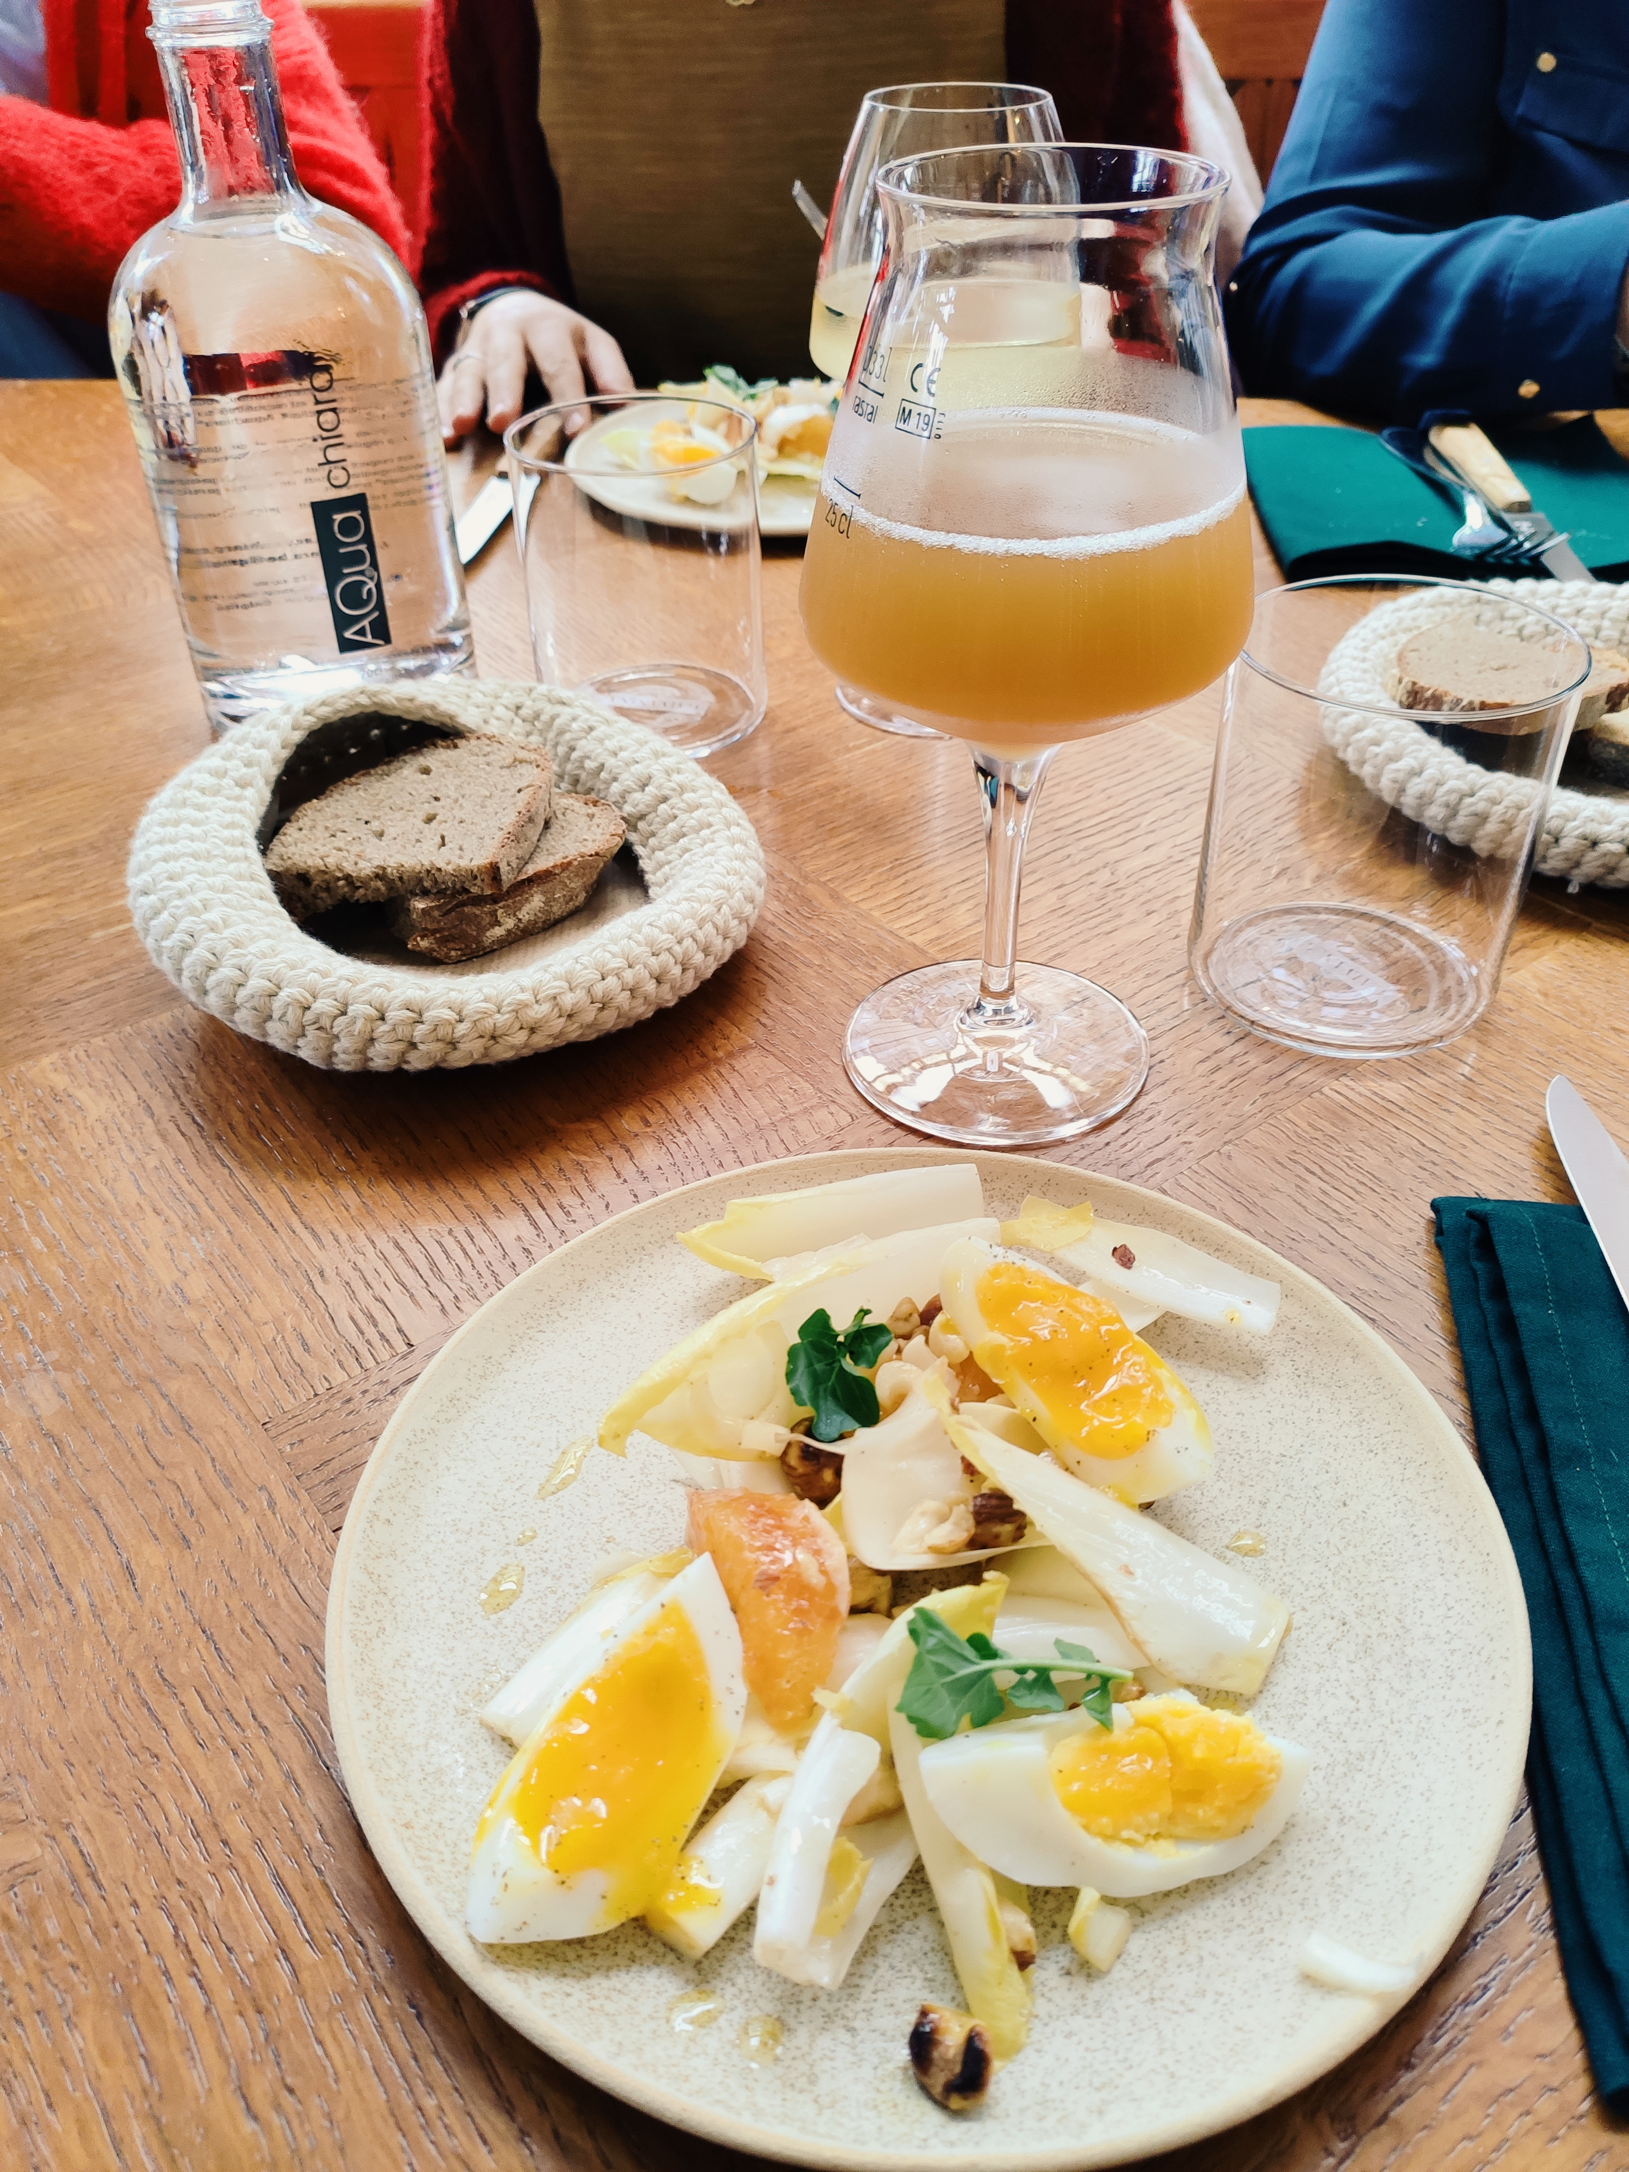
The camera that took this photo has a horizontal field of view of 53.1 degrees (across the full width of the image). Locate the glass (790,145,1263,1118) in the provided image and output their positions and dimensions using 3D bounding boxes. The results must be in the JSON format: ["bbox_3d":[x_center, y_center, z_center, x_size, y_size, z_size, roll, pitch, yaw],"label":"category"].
[{"bbox_3d":[0.044,-0.086,0.353,0.094,0.198,0.094,-2,39,0],"label":"glass"}]

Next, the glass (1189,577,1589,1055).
[{"bbox_3d":[0.137,-0.064,0.404,0.079,0.097,0.079,-2,39,0],"label":"glass"}]

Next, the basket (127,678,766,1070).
[{"bbox_3d":[-0.098,-0.064,0.448,0.171,0.050,0.171,-2,39,0],"label":"basket"}]

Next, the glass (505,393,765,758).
[{"bbox_3d":[-0.055,-0.164,0.533,0.079,0.097,0.079,-2,39,0],"label":"glass"}]

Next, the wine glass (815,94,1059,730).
[{"bbox_3d":[0.043,-0.209,0.518,0.085,0.181,0.085,-2,39,0],"label":"wine glass"}]

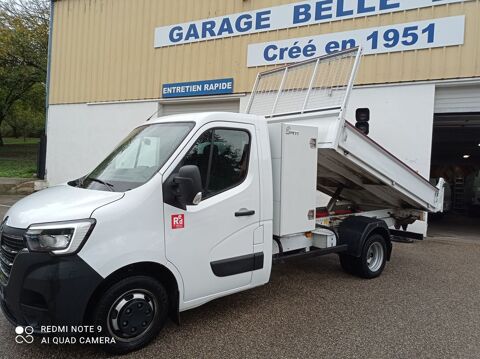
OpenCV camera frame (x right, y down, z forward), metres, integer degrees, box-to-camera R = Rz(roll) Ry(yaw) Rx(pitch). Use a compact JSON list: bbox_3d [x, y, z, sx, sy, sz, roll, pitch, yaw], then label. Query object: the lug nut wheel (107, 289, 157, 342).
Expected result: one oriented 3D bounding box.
[{"bbox_3d":[-0.931,1.169,3.348,0.445,0.445,0.160,-1,2,-39],"label":"lug nut wheel"}]

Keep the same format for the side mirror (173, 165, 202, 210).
[{"bbox_3d":[-0.474,0.078,3.451,0.220,0.410,0.270,-1,2,-39],"label":"side mirror"}]

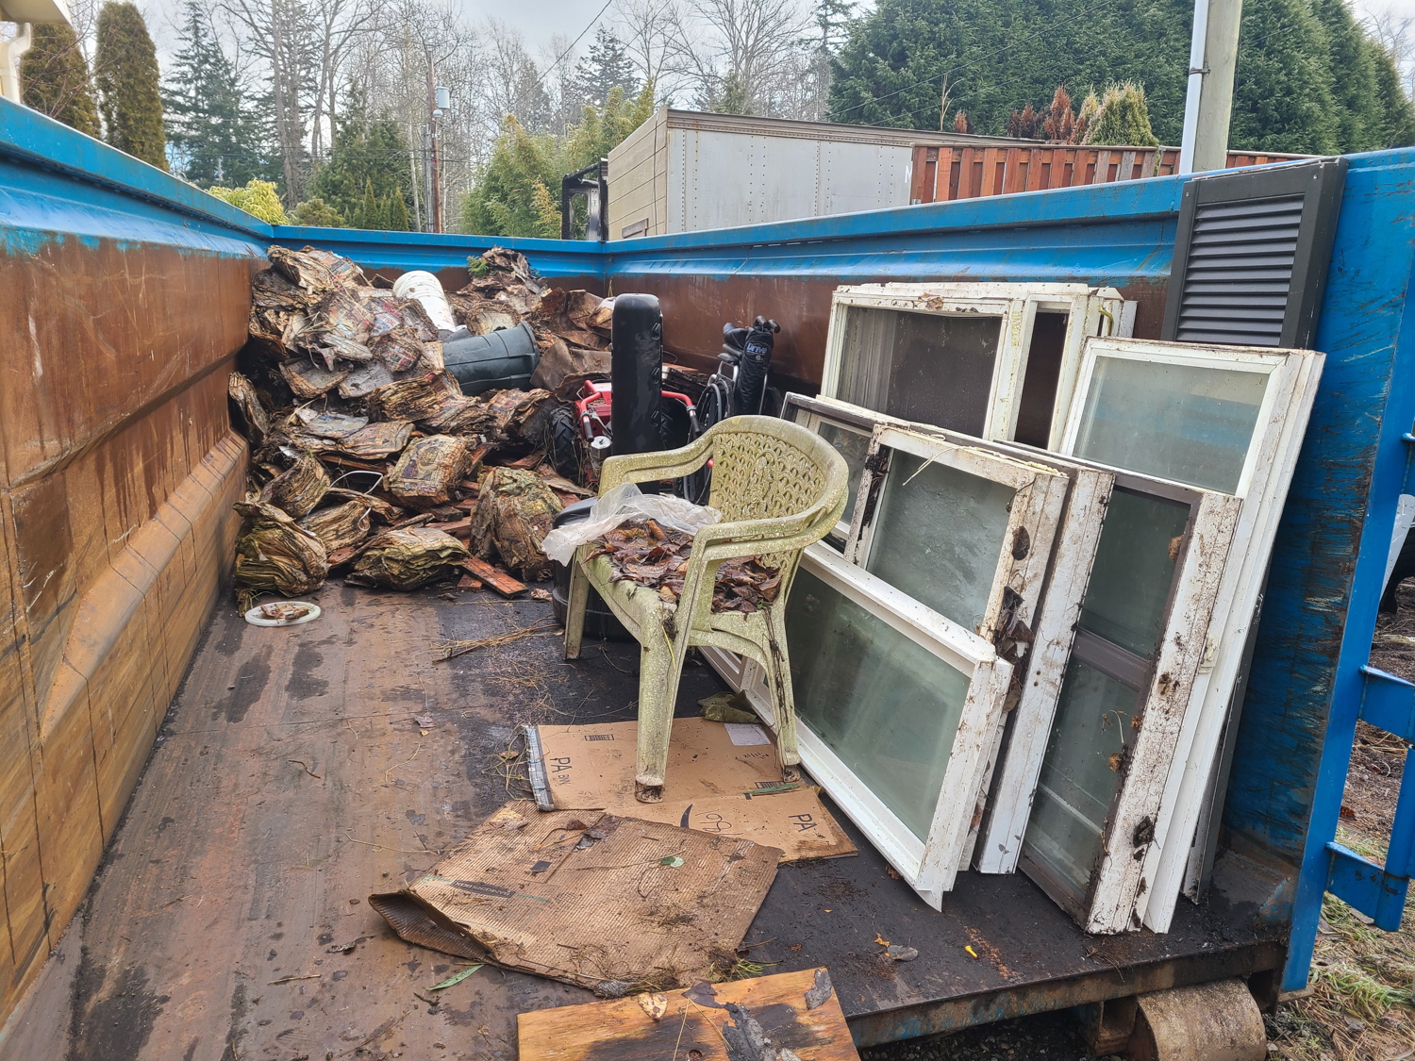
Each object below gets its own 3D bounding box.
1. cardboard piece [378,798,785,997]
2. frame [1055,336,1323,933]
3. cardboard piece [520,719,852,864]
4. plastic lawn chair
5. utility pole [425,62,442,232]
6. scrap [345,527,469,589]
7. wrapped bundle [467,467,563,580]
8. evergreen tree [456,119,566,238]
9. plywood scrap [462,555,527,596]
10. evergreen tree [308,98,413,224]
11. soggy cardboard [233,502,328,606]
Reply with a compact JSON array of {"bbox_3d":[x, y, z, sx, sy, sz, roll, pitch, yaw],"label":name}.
[{"bbox_3d":[-0.236,0.667,2.049,0.646,0.065,0.519,6,14,18],"label":"cardboard piece"},{"bbox_3d":[0.835,0.163,2.118,0.095,1.081,0.529,6,11,-19],"label":"frame"},{"bbox_3d":[-0.075,0.590,2.488,0.640,0.030,0.760,-1,13,-12],"label":"cardboard piece"},{"bbox_3d":[-0.005,0.120,2.630,0.540,0.810,0.600,-4,17,-26],"label":"plastic lawn chair"},{"bbox_3d":[-10.642,-13.479,41.729,0.300,9.600,0.300,1,13,0],"label":"utility pole"},{"bbox_3d":[-1.126,0.104,4.020,0.430,0.205,0.300,7,14,19],"label":"scrap"},{"bbox_3d":[-0.775,-0.036,4.319,0.360,0.380,0.300,-4,14,-25],"label":"wrapped bundle"},{"bbox_3d":[-4.305,-6.687,23.721,2.500,4.850,2.400,1,13,0],"label":"evergreen tree"},{"bbox_3d":[-0.808,0.180,3.985,0.100,0.030,0.360,-9,25,-41],"label":"plywood scrap"},{"bbox_3d":[-9.384,-8.719,29.367,3.100,6.070,3.100,1,13,0],"label":"evergreen tree"},{"bbox_3d":[-1.593,0.049,3.965,0.340,0.320,0.300,-2,14,-17],"label":"soggy cardboard"}]

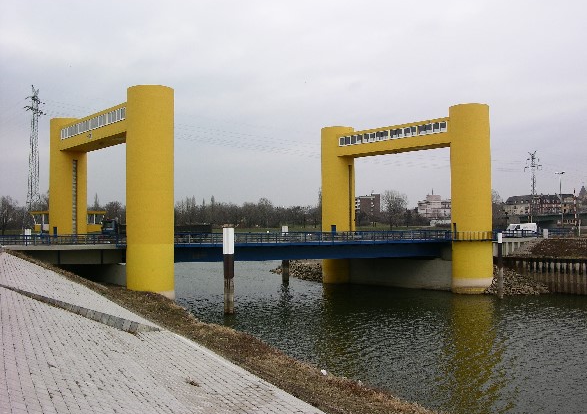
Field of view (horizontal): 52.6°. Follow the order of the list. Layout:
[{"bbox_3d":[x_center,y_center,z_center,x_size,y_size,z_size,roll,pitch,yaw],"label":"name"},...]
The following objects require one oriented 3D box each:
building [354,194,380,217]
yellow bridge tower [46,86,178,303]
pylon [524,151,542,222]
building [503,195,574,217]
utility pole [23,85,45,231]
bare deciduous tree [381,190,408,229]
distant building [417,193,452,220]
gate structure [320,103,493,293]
[{"bbox_3d":[52.283,2.328,425.000,19.000,23.990,17.000,-1,-2,6],"label":"building"},{"bbox_3d":[-22.419,-0.891,70.747,4.800,22.070,26.560,1,-3,-43],"label":"yellow bridge tower"},{"bbox_3d":[120.829,-8.089,300.000,4.500,39.940,10.000,1,-3,-27],"label":"pylon"},{"bbox_3d":[180.700,1.100,435.000,50.000,21.990,14.000,-2,-3,39],"label":"building"},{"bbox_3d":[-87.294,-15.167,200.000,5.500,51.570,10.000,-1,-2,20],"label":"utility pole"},{"bbox_3d":[32.339,1.041,190.000,9.000,12.970,9.000,-1,-2,0],"label":"bare deciduous tree"},{"bbox_3d":[96.234,1.877,405.000,27.000,22.860,18.000,-1,-2,14],"label":"distant building"},{"bbox_3d":[14.350,-0.549,80.965,4.800,22.790,26.560,2,-3,-44],"label":"gate structure"}]

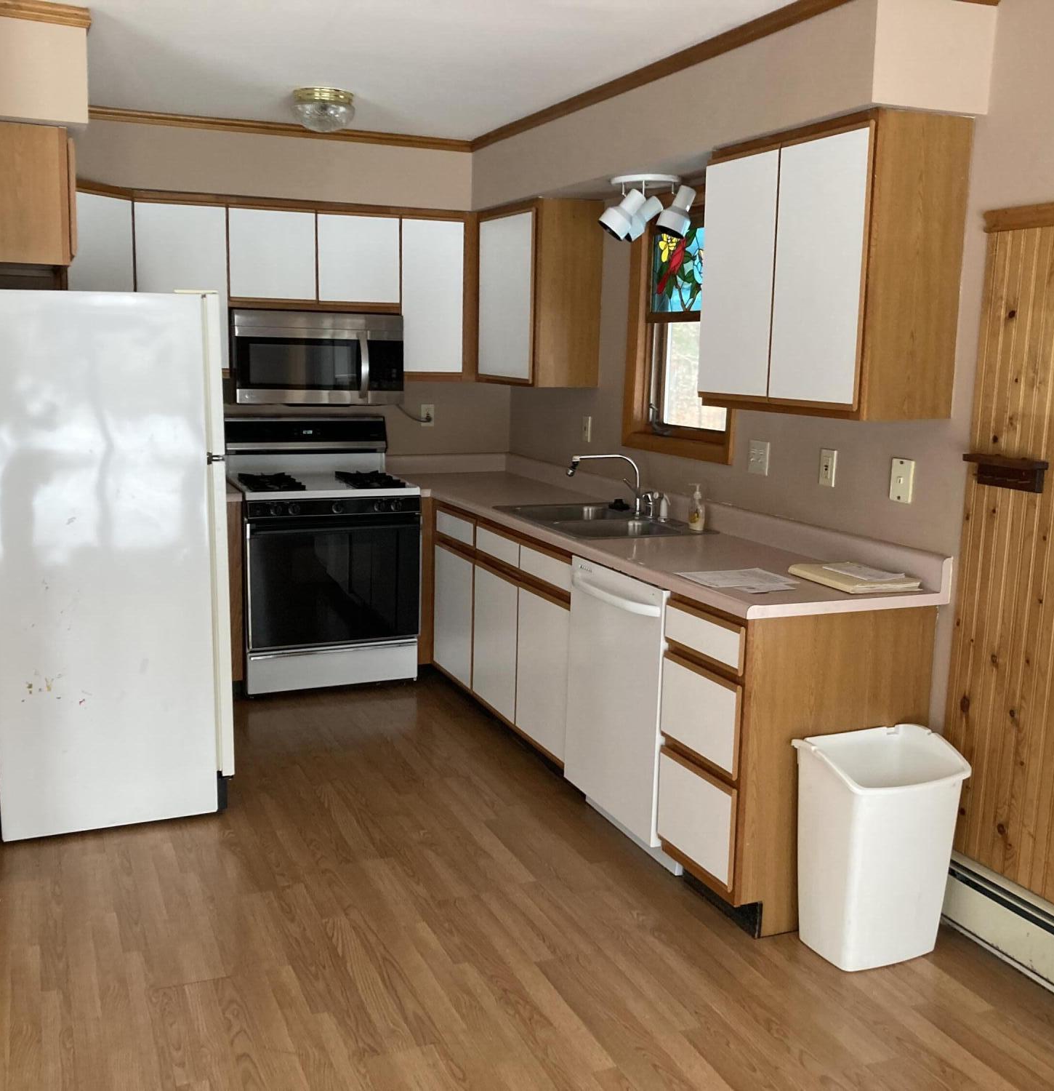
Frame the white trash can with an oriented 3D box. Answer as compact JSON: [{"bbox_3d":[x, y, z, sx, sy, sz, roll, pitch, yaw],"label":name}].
[{"bbox_3d":[0.916,0.786,3.061,0.385,0.550,0.275,-3,11,-23],"label":"white trash can"}]

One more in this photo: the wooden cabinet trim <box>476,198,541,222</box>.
[{"bbox_3d":[-0.099,-1.451,5.116,0.030,0.046,0.706,-3,10,-23],"label":"wooden cabinet trim"}]

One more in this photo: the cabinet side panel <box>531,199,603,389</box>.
[{"bbox_3d":[0.172,-1.044,4.904,0.303,0.769,0.022,-3,10,-22],"label":"cabinet side panel"}]

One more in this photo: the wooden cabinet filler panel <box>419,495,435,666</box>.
[{"bbox_3d":[-0.456,0.165,5.276,0.070,0.765,0.030,-3,11,-23],"label":"wooden cabinet filler panel"}]

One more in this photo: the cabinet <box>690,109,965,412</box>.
[{"bbox_3d":[0.840,-0.767,3.355,0.319,0.765,0.764,-3,10,-23],"label":"cabinet"}]

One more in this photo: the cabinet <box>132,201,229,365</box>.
[{"bbox_3d":[-1.498,-1.104,5.072,0.380,0.710,0.320,-3,11,-23],"label":"cabinet"}]

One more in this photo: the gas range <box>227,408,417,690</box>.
[{"bbox_3d":[-0.940,0.034,5.339,0.756,1.190,0.648,-3,10,-22],"label":"gas range"}]

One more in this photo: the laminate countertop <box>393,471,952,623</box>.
[{"bbox_3d":[0.215,-0.096,4.448,0.660,0.044,3.156,-3,10,-22],"label":"laminate countertop"}]

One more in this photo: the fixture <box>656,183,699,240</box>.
[{"bbox_3d":[0.530,-1.186,4.201,0.150,0.190,0.120,-3,11,-23],"label":"fixture"}]

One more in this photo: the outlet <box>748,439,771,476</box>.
[{"bbox_3d":[0.773,-0.294,3.957,0.015,0.115,0.118,-3,11,-23],"label":"outlet"}]

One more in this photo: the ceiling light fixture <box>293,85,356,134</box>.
[{"bbox_3d":[-0.748,-1.587,4.332,0.250,0.131,0.250,-3,10,-23],"label":"ceiling light fixture"}]

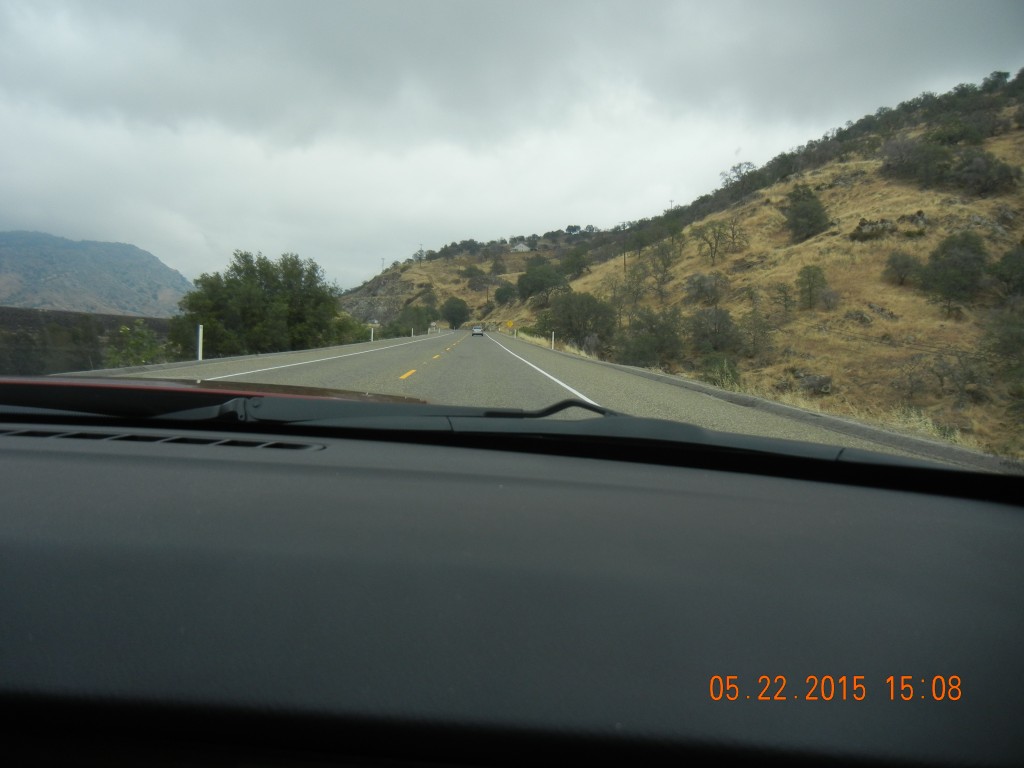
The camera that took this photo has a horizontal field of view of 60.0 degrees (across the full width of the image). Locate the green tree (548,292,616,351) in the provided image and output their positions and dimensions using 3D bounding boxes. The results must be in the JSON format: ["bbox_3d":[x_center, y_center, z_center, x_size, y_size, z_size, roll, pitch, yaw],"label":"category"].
[{"bbox_3d":[5.163,-4.541,65.000,4.980,4.321,4.632,1,3,0],"label":"green tree"}]

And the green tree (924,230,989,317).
[{"bbox_3d":[23.986,-5.922,48.000,3.570,4.543,3.320,1,3,0],"label":"green tree"}]

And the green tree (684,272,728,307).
[{"bbox_3d":[23.669,-11.500,108.000,5.350,4.140,5.090,3,4,12],"label":"green tree"}]

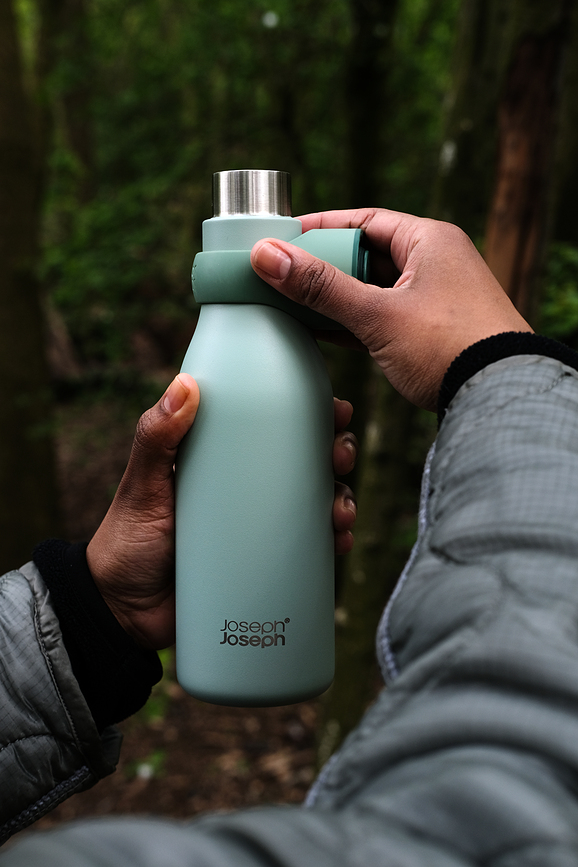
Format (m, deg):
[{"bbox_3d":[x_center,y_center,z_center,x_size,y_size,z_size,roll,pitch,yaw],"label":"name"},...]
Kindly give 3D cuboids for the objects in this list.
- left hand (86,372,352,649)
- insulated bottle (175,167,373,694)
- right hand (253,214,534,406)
[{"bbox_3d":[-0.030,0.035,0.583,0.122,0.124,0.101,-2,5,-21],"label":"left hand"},{"bbox_3d":[-0.008,0.001,0.573,0.087,0.230,0.072,0,5,-2],"label":"insulated bottle"},{"bbox_3d":[0.043,-0.057,0.563,0.122,0.095,0.106,1,5,17],"label":"right hand"}]

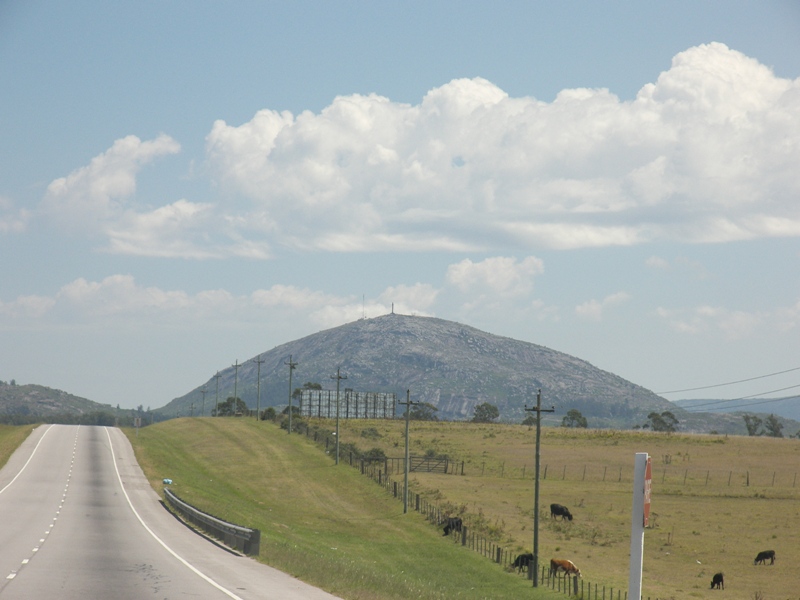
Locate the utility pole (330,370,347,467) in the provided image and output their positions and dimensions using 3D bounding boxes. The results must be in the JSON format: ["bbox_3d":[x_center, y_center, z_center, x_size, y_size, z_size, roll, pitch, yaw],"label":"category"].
[{"bbox_3d":[-5.969,11.285,313.000,1.600,9.350,0.280,1,-2,-5],"label":"utility pole"}]

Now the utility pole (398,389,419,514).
[{"bbox_3d":[0.551,11.455,244.000,1.600,9.350,0.280,1,-2,-5],"label":"utility pole"}]

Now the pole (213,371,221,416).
[{"bbox_3d":[-34.746,18.182,616.000,1.600,9.350,0.280,1,-2,-5],"label":"pole"}]

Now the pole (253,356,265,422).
[{"bbox_3d":[-20.307,12.690,465.000,1.600,9.350,0.280,1,-2,-5],"label":"pole"}]

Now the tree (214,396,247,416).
[{"bbox_3d":[-34.678,22.286,660.000,7.200,4.800,6.500,1,-2,-5],"label":"tree"}]

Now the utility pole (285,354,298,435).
[{"bbox_3d":[-13.040,11.304,386.000,1.600,9.350,0.300,1,-2,-5],"label":"utility pole"}]

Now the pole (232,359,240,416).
[{"bbox_3d":[-27.136,14.589,537.000,1.600,9.350,0.280,1,-2,-5],"label":"pole"}]

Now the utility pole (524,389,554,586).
[{"bbox_3d":[7.352,10.087,173.000,1.600,10.500,0.280,1,-2,-5],"label":"utility pole"}]

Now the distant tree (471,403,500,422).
[{"bbox_3d":[15.148,20.373,580.000,5.100,3.900,4.800,1,-2,-5],"label":"distant tree"}]

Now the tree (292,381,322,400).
[{"bbox_3d":[-15.581,16.844,545.000,5.200,6.200,5.000,1,-2,-5],"label":"tree"}]

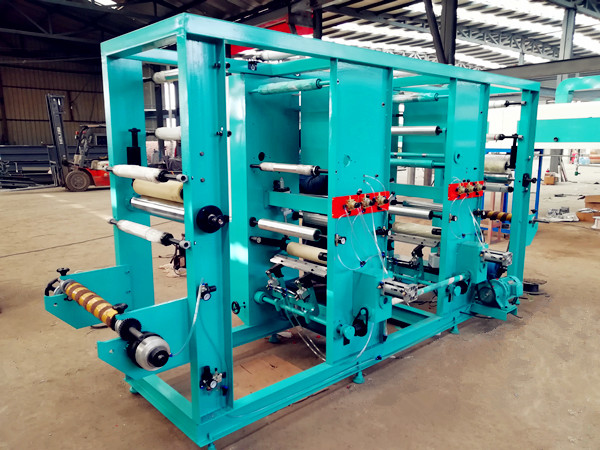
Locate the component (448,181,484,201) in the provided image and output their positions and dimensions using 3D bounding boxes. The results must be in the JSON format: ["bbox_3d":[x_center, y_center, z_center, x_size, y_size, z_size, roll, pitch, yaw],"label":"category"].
[{"bbox_3d":[1.329,-0.268,3.664,0.545,0.122,0.080,-9,14,-41],"label":"component"}]

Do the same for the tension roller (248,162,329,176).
[{"bbox_3d":[-0.089,-0.367,3.051,0.058,0.058,0.780,-9,14,-41],"label":"tension roller"}]

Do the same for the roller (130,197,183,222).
[{"bbox_3d":[-0.750,-0.077,2.592,0.080,0.080,0.766,-10,14,-42],"label":"roller"}]

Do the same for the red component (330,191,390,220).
[{"bbox_3d":[0.399,-0.123,2.838,0.530,0.122,0.080,-9,14,-41],"label":"red component"}]

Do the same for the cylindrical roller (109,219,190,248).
[{"bbox_3d":[-0.835,0.032,2.497,0.071,0.071,0.903,-10,14,-42],"label":"cylindrical roller"}]

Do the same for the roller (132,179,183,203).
[{"bbox_3d":[-0.751,-0.183,2.586,0.099,0.099,0.725,-10,14,-42],"label":"roller"}]

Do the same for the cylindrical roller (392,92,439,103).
[{"bbox_3d":[0.882,-1.057,3.932,0.071,0.071,0.620,-10,14,-42],"label":"cylindrical roller"}]

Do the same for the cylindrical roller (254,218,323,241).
[{"bbox_3d":[-0.086,0.031,3.122,0.063,0.063,0.630,-9,14,-41],"label":"cylindrical roller"}]

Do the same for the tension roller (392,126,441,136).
[{"bbox_3d":[0.914,-0.797,3.976,0.082,0.082,0.693,-10,14,-42],"label":"tension roller"}]

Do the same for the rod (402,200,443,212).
[{"bbox_3d":[1.231,-0.164,4.404,0.065,0.065,0.620,-10,14,-42],"label":"rod"}]

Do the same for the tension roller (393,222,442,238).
[{"bbox_3d":[1.107,0.037,4.311,0.105,0.105,0.620,-10,14,-42],"label":"tension roller"}]

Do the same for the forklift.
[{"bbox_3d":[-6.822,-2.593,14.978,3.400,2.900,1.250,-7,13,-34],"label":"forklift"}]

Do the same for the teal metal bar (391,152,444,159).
[{"bbox_3d":[0.947,-0.588,3.940,0.034,0.034,0.800,-9,14,-41],"label":"teal metal bar"}]

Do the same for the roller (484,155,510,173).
[{"bbox_3d":[1.825,-0.629,4.772,0.155,0.155,0.620,-9,14,-41],"label":"roller"}]

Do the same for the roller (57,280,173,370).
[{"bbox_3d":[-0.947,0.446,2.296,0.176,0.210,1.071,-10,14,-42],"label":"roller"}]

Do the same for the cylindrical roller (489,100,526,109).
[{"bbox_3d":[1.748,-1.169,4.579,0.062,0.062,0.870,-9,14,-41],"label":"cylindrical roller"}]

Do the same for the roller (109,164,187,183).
[{"bbox_3d":[-0.796,-0.258,2.356,0.060,0.060,0.890,-9,14,-41],"label":"roller"}]

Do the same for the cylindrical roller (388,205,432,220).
[{"bbox_3d":[0.889,-0.124,4.096,0.082,0.082,0.651,-10,14,-42],"label":"cylindrical roller"}]

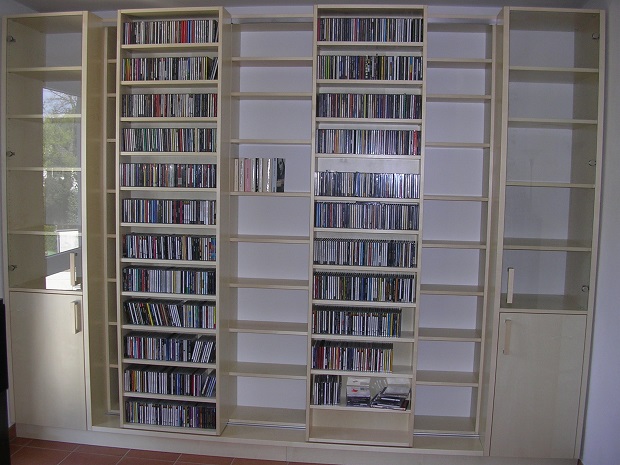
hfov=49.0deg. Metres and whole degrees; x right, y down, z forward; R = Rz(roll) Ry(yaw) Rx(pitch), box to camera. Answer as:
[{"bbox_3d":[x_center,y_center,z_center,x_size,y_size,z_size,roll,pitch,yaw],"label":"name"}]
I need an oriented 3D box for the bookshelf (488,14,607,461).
[{"bbox_3d":[1.251,0.023,3.735,0.525,2.410,0.510,2,5,6],"label":"bookshelf"}]

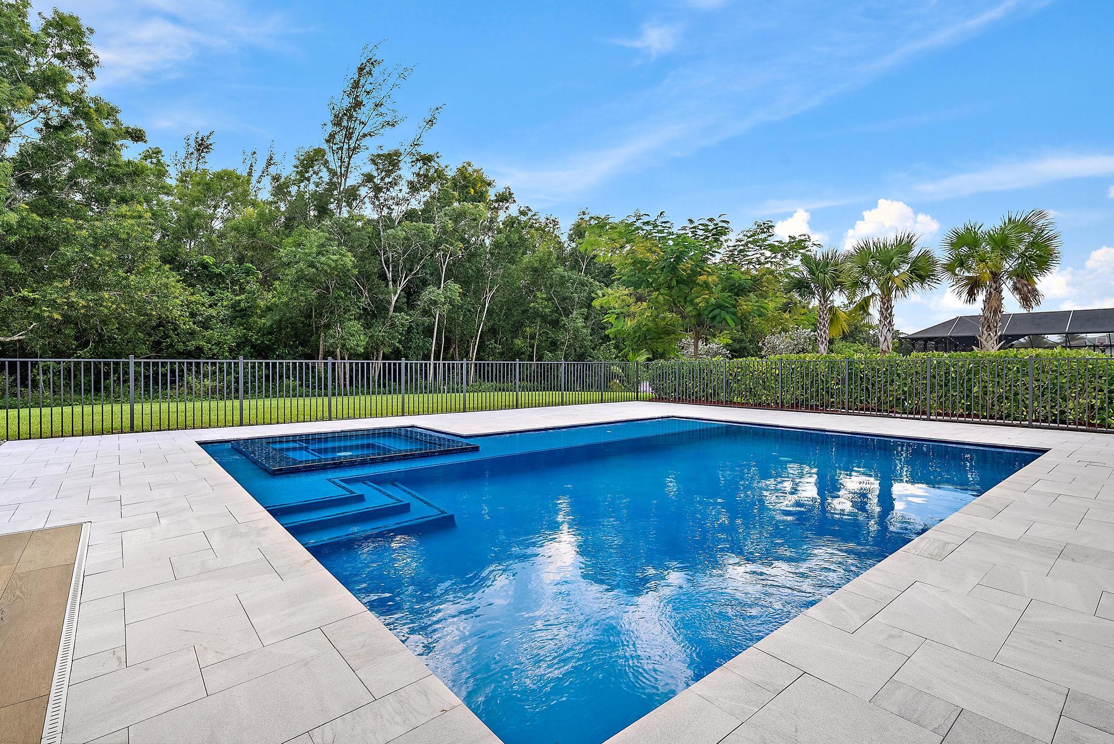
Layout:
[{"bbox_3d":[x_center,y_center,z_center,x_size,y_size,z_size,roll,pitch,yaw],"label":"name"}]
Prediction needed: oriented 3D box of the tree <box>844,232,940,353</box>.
[{"bbox_3d":[9.870,-1.600,15.700,2.450,5.100,2.450,0,1,32],"label":"tree"}]

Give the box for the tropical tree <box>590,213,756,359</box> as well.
[{"bbox_3d":[4.130,-2.300,18.700,5.800,6.400,5.500,0,1,12],"label":"tropical tree"}]

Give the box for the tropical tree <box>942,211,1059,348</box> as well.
[{"bbox_3d":[11.400,-1.620,13.650,2.550,5.150,2.500,1,1,40],"label":"tropical tree"}]

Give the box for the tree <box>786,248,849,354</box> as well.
[{"bbox_3d":[8.550,-1.550,17.000,2.150,4.900,2.150,0,1,27],"label":"tree"}]

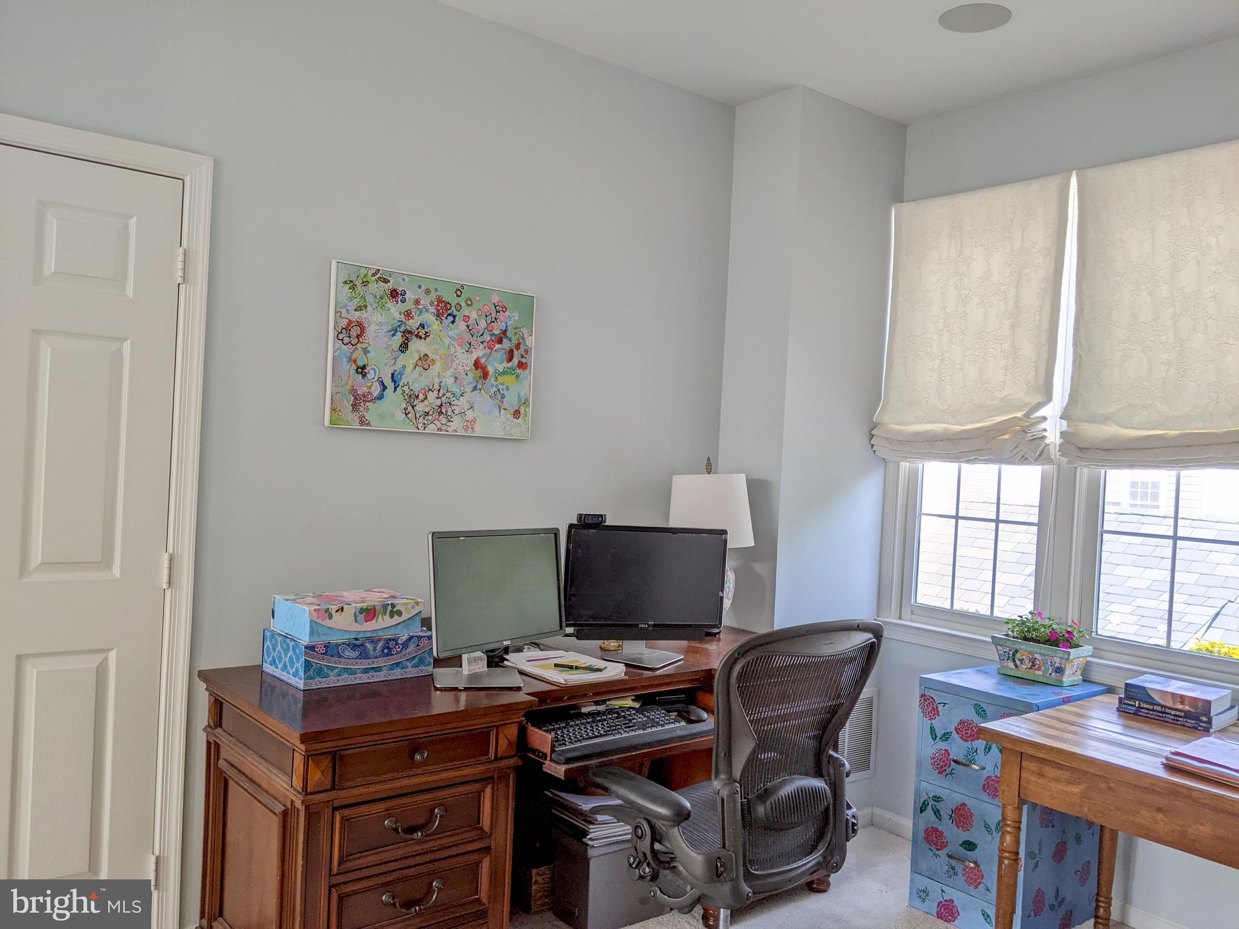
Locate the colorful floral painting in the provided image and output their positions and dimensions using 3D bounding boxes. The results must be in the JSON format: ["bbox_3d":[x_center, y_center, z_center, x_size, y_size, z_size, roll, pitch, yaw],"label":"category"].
[{"bbox_3d":[-0.548,-0.326,2.911,0.663,0.463,0.032,2,1,-38],"label":"colorful floral painting"}]

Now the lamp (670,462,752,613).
[{"bbox_3d":[0.312,0.283,3.330,0.297,0.607,0.297,3,1,0],"label":"lamp"}]

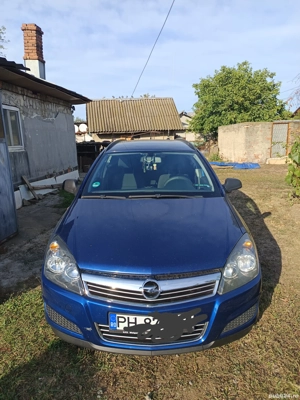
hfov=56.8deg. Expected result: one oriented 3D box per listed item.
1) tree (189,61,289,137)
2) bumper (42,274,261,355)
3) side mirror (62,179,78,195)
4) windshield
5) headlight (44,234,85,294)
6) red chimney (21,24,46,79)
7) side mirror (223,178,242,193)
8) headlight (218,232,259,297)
[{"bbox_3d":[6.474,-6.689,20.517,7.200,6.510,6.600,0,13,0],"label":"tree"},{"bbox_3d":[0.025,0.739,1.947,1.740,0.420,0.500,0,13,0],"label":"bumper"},{"bbox_3d":[-0.891,-0.152,3.120,0.230,0.170,0.160,0,13,0],"label":"side mirror"},{"bbox_3d":[0.033,-0.320,3.124,1.420,0.180,0.970,0,40,0],"label":"windshield"},{"bbox_3d":[-0.594,0.451,2.007,0.370,0.270,0.500,0,13,0],"label":"headlight"},{"bbox_3d":[-3.202,-4.137,7.700,0.430,1.330,0.430,1,13,5],"label":"red chimney"},{"bbox_3d":[0.928,-0.163,3.120,0.230,0.170,0.160,0,13,0],"label":"side mirror"},{"bbox_3d":[0.647,0.443,1.998,0.370,0.270,0.500,0,13,0],"label":"headlight"}]

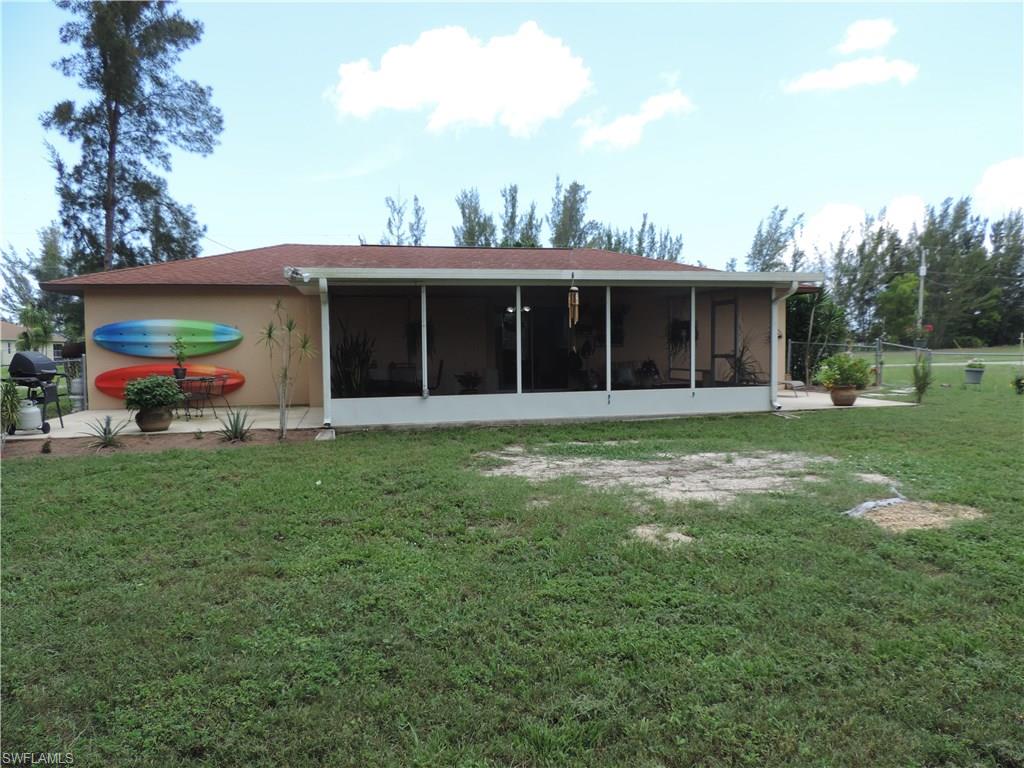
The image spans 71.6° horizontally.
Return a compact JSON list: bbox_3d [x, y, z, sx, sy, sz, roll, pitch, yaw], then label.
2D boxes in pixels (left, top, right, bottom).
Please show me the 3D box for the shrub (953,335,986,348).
[{"bbox_3d":[48.972,-4.549,76.000,3.100,1.450,2.600,-1,3,-12],"label":"shrub"}]

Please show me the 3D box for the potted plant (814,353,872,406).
[{"bbox_3d":[6.424,-0.091,13.800,1.040,1.000,1.000,-1,3,-12],"label":"potted plant"}]

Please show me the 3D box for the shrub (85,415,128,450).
[{"bbox_3d":[-5.769,0.653,10.126,0.600,0.420,0.560,-1,3,-12],"label":"shrub"}]

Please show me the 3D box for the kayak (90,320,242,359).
[{"bbox_3d":[-6.870,-0.902,14.234,2.798,0.777,0.340,-1,4,-12],"label":"kayak"}]

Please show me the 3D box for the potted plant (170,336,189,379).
[{"bbox_3d":[-5.793,-0.458,12.378,0.310,0.740,0.310,-1,4,-12],"label":"potted plant"}]

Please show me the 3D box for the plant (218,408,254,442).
[{"bbox_3d":[-4.029,0.600,10.385,0.520,0.450,0.500,-1,3,-12],"label":"plant"}]

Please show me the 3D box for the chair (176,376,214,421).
[{"bbox_3d":[-5.500,0.229,12.313,0.560,0.770,0.540,-1,4,0],"label":"chair"}]

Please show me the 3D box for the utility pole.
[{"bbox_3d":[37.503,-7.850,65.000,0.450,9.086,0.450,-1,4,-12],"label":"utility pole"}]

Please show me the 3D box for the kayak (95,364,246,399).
[{"bbox_3d":[-7.005,-0.045,14.565,2.880,0.720,0.360,-1,3,-12],"label":"kayak"}]

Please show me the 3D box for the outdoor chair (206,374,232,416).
[{"bbox_3d":[-5.199,0.209,12.581,0.530,0.770,0.530,-2,4,-15],"label":"outdoor chair"}]

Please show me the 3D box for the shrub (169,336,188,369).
[{"bbox_3d":[-5.933,-0.556,12.650,0.340,0.550,0.340,-1,3,-12],"label":"shrub"}]

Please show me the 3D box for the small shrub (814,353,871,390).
[{"bbox_3d":[6.424,-0.247,13.800,1.040,0.720,0.980,-1,3,-12],"label":"small shrub"}]

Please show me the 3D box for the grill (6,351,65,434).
[{"bbox_3d":[-7.257,0.133,10.839,0.540,1.190,1.000,-1,4,-9],"label":"grill"}]

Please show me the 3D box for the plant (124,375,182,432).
[{"bbox_3d":[-5.397,0.279,10.782,0.850,0.860,0.850,-1,4,-12],"label":"plant"}]

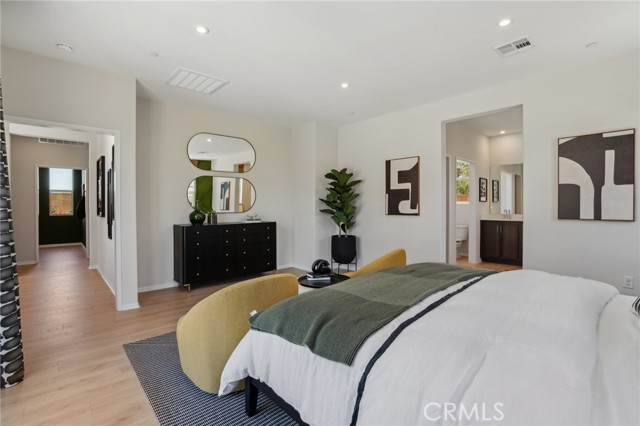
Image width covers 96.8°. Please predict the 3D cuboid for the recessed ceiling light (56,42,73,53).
[{"bbox_3d":[-2.410,-1.566,2.684,0.136,0.040,0.136,-1,2,-39],"label":"recessed ceiling light"}]

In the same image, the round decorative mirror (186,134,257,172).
[{"bbox_3d":[-1.582,-0.978,4.711,1.154,0.595,0.030,-1,2,-39],"label":"round decorative mirror"}]

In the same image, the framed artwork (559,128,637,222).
[{"bbox_3d":[2.907,-0.376,3.016,0.574,0.915,0.040,1,2,44],"label":"framed artwork"}]

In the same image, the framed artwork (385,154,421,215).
[{"bbox_3d":[1.321,-0.409,4.547,0.580,0.910,0.040,1,2,44],"label":"framed artwork"}]

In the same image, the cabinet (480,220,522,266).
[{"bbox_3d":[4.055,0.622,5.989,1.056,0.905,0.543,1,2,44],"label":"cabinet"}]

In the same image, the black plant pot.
[{"bbox_3d":[0.425,0.658,5.080,0.453,0.518,0.453,0,1,0],"label":"black plant pot"}]

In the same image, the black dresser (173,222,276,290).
[{"bbox_3d":[-1.471,0.647,4.638,1.458,0.936,0.453,-1,2,-39],"label":"black dresser"}]

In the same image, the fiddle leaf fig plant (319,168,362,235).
[{"bbox_3d":[0.375,-0.198,5.080,0.734,1.193,0.694,0,1,0],"label":"fiddle leaf fig plant"}]

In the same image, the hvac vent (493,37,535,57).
[{"bbox_3d":[1.860,-1.579,2.722,0.282,0.030,0.225,1,2,44],"label":"hvac vent"}]

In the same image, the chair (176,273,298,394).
[{"bbox_3d":[-0.641,0.817,2.192,0.754,0.704,0.785,1,2,44],"label":"chair"}]

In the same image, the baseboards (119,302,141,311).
[{"bbox_3d":[-2.262,1.100,3.379,0.219,0.091,0.016,-1,2,-39],"label":"baseboards"}]

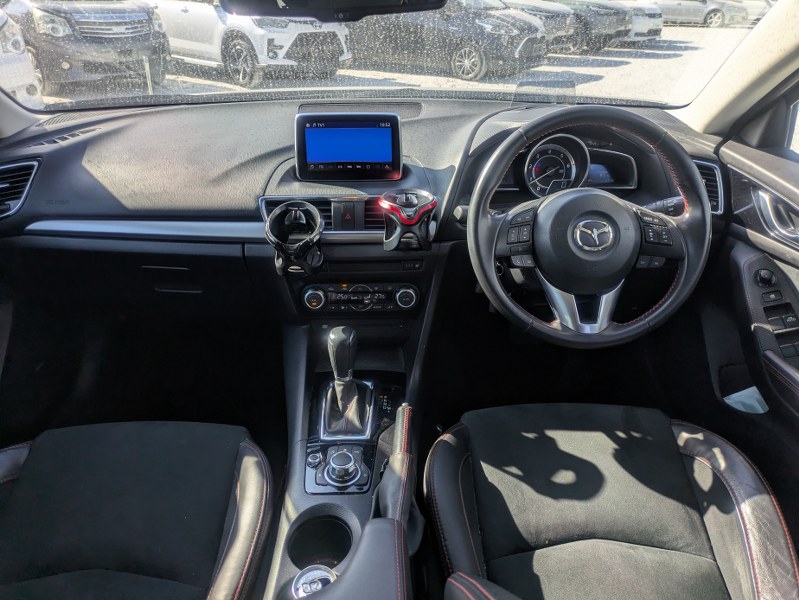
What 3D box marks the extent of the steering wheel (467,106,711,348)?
[{"bbox_3d":[0.287,-0.111,0.901,0.370,0.370,0.105,1,2,-2],"label":"steering wheel"}]

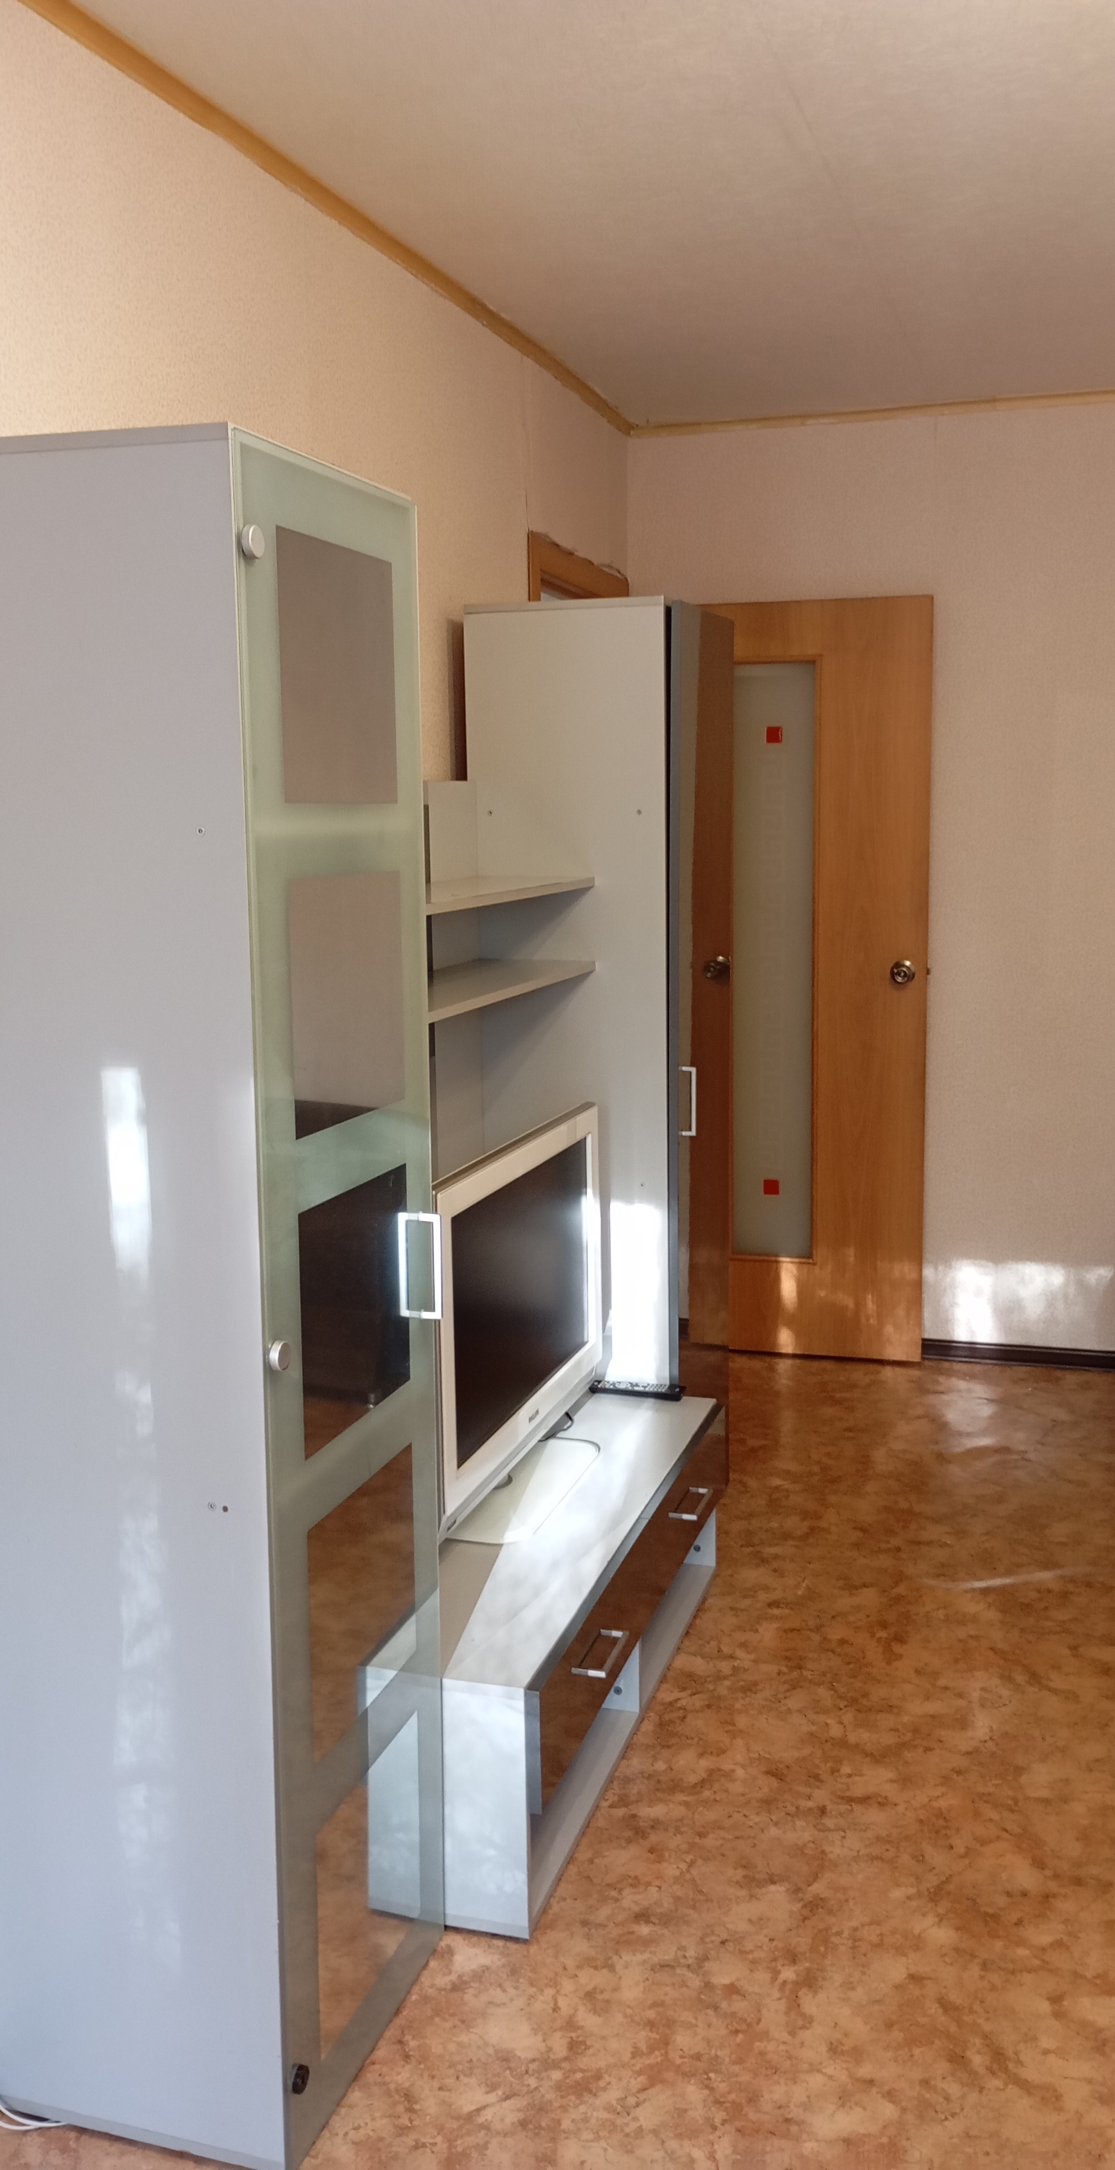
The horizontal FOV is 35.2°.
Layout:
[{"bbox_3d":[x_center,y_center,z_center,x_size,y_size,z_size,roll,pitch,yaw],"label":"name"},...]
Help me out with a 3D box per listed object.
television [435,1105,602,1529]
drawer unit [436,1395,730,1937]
[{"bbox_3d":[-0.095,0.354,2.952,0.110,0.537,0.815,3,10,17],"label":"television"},{"bbox_3d":[-0.089,0.887,3.019,0.513,0.363,1.207,3,10,17],"label":"drawer unit"}]

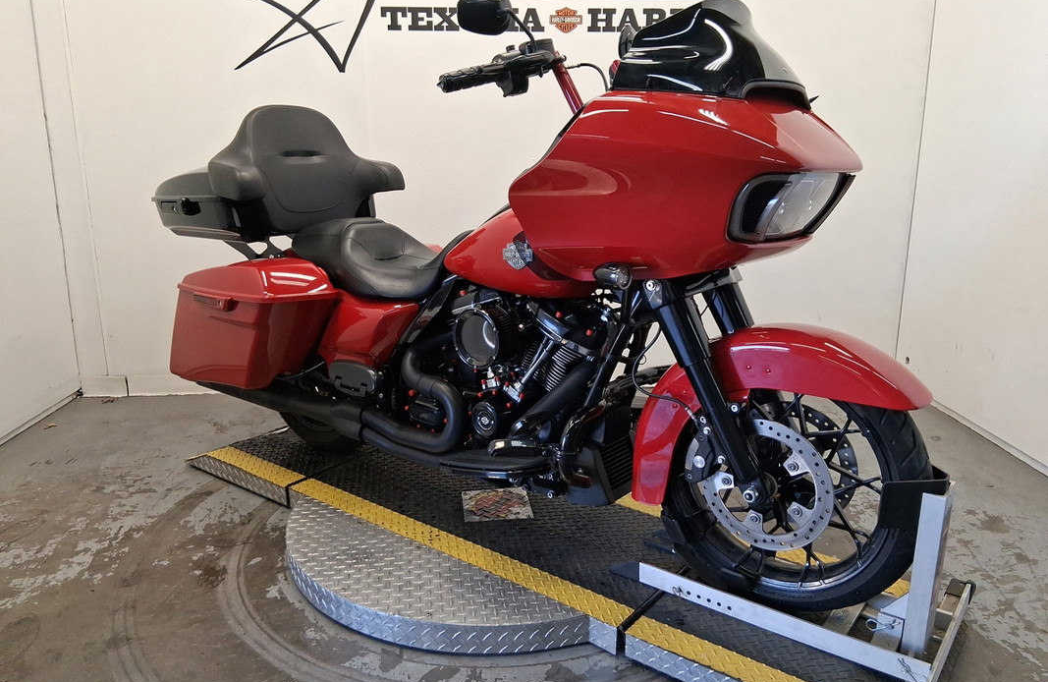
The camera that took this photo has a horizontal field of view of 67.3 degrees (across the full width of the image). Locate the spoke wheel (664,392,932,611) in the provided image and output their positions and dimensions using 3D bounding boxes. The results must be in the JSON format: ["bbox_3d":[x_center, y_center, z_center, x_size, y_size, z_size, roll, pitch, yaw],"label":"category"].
[{"bbox_3d":[0.584,0.303,1.798,0.640,0.640,0.135,10,16,38],"label":"spoke wheel"}]

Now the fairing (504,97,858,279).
[{"bbox_3d":[0.445,-0.346,1.767,0.580,0.385,0.820,10,16,38],"label":"fairing"}]

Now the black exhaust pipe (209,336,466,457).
[{"bbox_3d":[-0.649,0.096,2.416,1.330,0.330,0.190,10,16,38],"label":"black exhaust pipe"}]

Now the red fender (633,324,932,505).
[{"bbox_3d":[0.561,0.190,1.791,0.655,0.485,0.175,10,16,38],"label":"red fender"}]

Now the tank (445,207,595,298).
[{"bbox_3d":[0.066,-0.269,2.103,0.570,0.240,0.360,10,16,38],"label":"tank"}]

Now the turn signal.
[{"bbox_3d":[0.190,-0.138,1.670,0.085,0.060,0.058,10,16,38],"label":"turn signal"}]

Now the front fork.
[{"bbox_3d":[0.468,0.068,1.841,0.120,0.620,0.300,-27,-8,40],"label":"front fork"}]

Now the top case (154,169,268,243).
[{"bbox_3d":[-0.963,-0.515,2.912,0.480,0.230,0.600,10,16,38],"label":"top case"}]

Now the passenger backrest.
[{"bbox_3d":[-0.739,-0.586,2.707,0.340,0.440,0.580,10,16,38],"label":"passenger backrest"}]

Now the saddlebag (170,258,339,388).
[{"bbox_3d":[-0.861,-0.060,2.512,0.720,0.410,0.240,10,16,38],"label":"saddlebag"}]

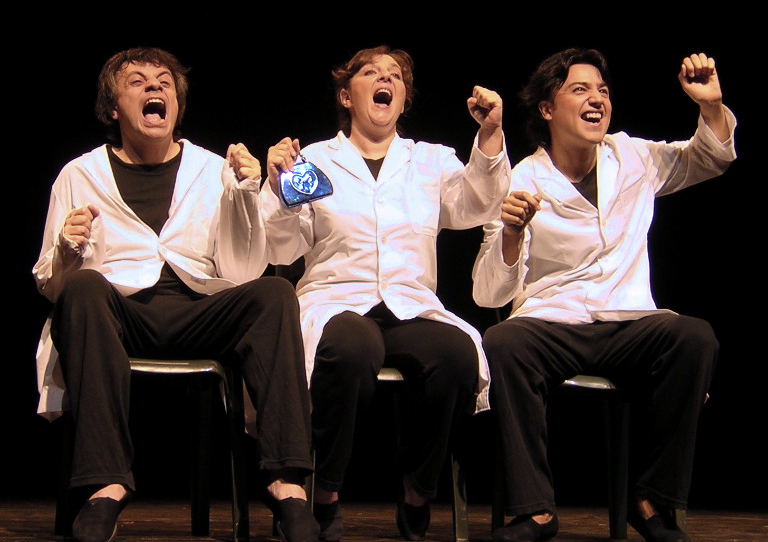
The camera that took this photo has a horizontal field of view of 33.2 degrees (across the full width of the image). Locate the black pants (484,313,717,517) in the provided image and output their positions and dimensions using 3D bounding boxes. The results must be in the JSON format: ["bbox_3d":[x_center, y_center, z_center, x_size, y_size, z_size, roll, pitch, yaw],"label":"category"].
[{"bbox_3d":[0.531,0.379,3.404,0.560,0.520,0.570,2,-9,-7],"label":"black pants"}]

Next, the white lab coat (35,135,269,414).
[{"bbox_3d":[-0.575,0.002,3.249,0.550,0.780,0.520,3,-9,-12],"label":"white lab coat"}]

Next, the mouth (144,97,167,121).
[{"bbox_3d":[-0.569,-0.404,3.203,0.060,0.058,0.040,4,-24,-17],"label":"mouth"}]

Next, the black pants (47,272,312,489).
[{"bbox_3d":[-0.500,0.285,3.113,0.570,0.520,0.600,3,-9,-14],"label":"black pants"}]

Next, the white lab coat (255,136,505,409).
[{"bbox_3d":[-0.010,-0.026,3.397,0.610,0.800,0.540,3,-9,-13],"label":"white lab coat"}]

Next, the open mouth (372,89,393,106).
[{"bbox_3d":[-0.004,-0.472,3.489,0.052,0.044,0.038,5,-24,-24],"label":"open mouth"}]

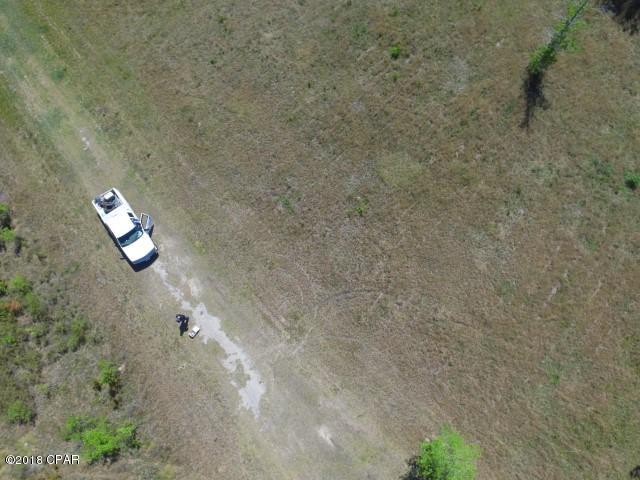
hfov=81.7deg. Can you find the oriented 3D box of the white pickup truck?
[{"bbox_3d":[-13.147,-0.945,24.868,1.860,1.740,5.420,-36,80,-8],"label":"white pickup truck"}]

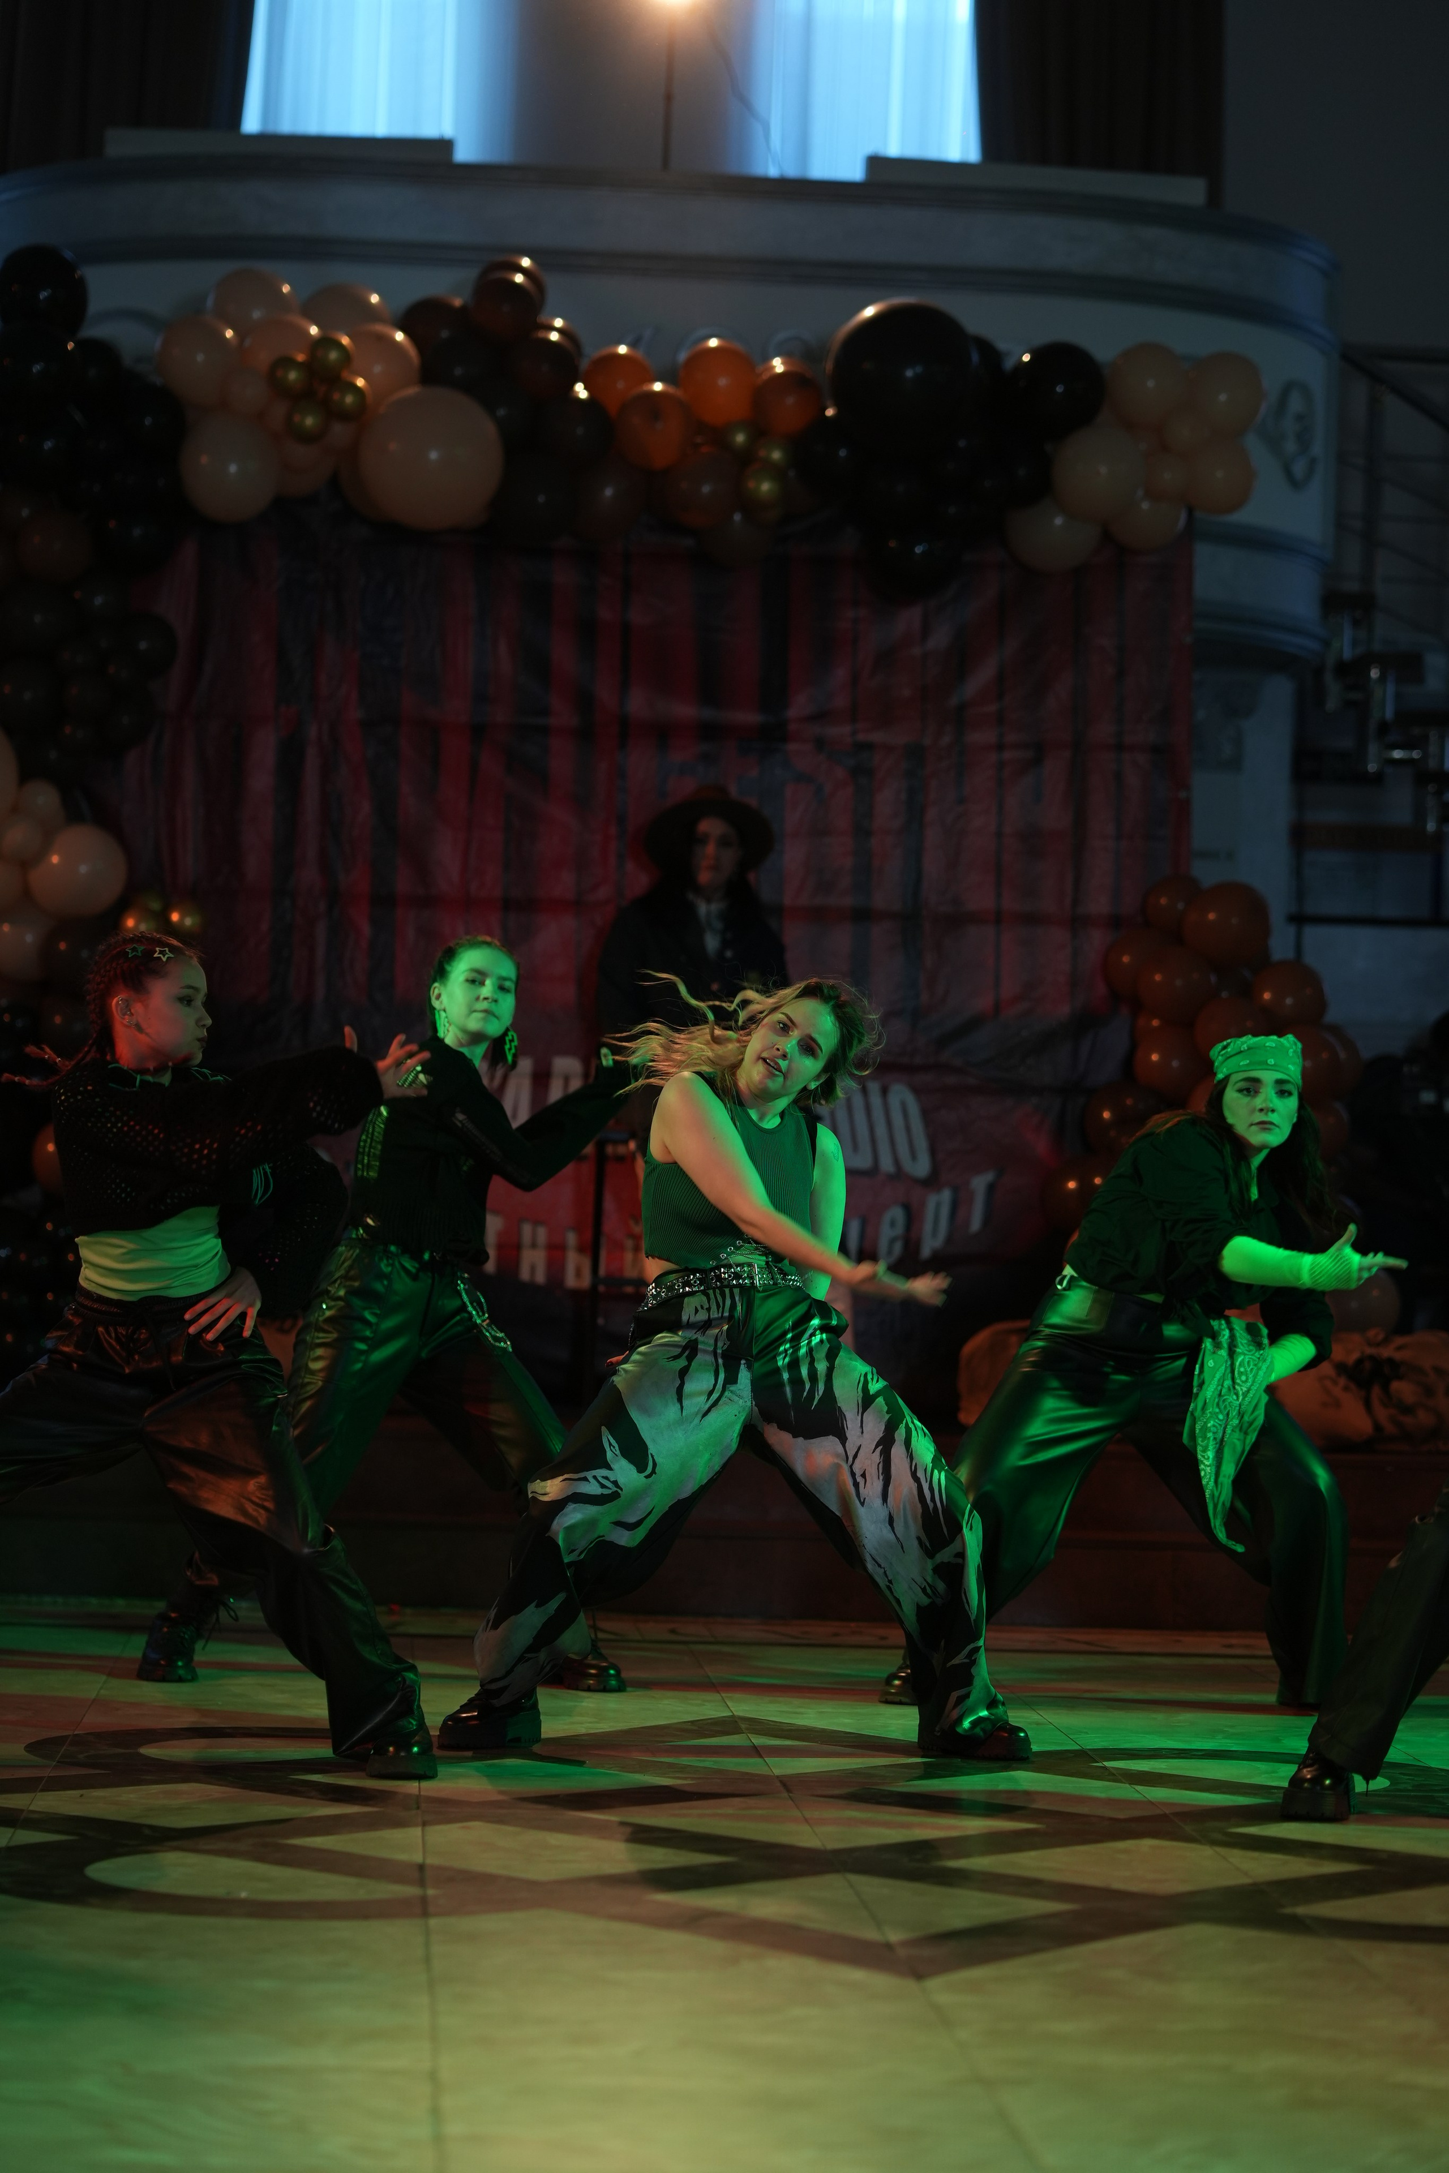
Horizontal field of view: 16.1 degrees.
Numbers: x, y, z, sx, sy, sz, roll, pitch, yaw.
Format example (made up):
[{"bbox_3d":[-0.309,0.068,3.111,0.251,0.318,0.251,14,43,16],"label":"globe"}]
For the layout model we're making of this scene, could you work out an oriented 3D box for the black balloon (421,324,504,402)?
[{"bbox_3d":[-0.714,-1.967,14.000,0.232,0.232,0.232,1,-1,0],"label":"black balloon"}]

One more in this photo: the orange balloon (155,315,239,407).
[{"bbox_3d":[-1.385,-1.903,13.450,0.223,0.240,0.223,2,-1,0],"label":"orange balloon"}]

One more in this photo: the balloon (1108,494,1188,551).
[{"bbox_3d":[1.128,-1.536,13.712,0.213,0.213,0.213,2,-1,-4],"label":"balloon"}]

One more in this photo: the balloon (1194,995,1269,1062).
[{"bbox_3d":[1.376,-0.136,13.900,0.216,0.216,0.216,1,-1,0],"label":"balloon"}]

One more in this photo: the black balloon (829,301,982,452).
[{"bbox_3d":[0.475,-1.873,13.526,0.407,0.403,0.407,2,-1,-4],"label":"black balloon"}]

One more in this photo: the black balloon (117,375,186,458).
[{"bbox_3d":[-1.504,-1.750,13.400,0.200,0.222,0.200,2,-1,0],"label":"black balloon"}]

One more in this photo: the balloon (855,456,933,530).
[{"bbox_3d":[0.434,-1.517,13.100,0.195,0.195,0.195,2,-1,-3],"label":"balloon"}]

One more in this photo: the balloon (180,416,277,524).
[{"bbox_3d":[-1.286,-1.611,13.350,0.265,0.292,0.265,2,-1,0],"label":"balloon"}]

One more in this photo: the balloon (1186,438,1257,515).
[{"bbox_3d":[1.272,-1.562,13.150,0.183,0.192,0.183,2,-1,-3],"label":"balloon"}]

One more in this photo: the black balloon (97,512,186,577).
[{"bbox_3d":[-1.585,-1.502,13.900,0.235,0.235,0.235,1,-1,0],"label":"black balloon"}]

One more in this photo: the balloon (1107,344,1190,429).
[{"bbox_3d":[1.156,-1.909,14.000,0.227,0.241,0.234,1,-1,0],"label":"balloon"}]

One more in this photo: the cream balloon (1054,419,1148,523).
[{"bbox_3d":[0.953,-1.561,13.050,0.233,0.252,0.233,2,-1,-3],"label":"cream balloon"}]

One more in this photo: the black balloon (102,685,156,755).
[{"bbox_3d":[-1.518,-0.933,13.050,0.161,0.174,0.161,2,-1,-3],"label":"black balloon"}]

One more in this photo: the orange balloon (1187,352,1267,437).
[{"bbox_3d":[1.341,-1.847,13.683,0.208,0.226,0.208,2,-1,-4],"label":"orange balloon"}]

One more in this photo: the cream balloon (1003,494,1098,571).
[{"bbox_3d":[0.846,-1.446,13.200,0.244,0.244,0.244,2,-1,-3],"label":"cream balloon"}]

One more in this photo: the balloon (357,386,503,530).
[{"bbox_3d":[-0.774,-1.648,13.439,0.383,0.382,0.383,2,-1,-4],"label":"balloon"}]

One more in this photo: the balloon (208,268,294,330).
[{"bbox_3d":[-1.247,-2.047,13.550,0.233,0.242,0.233,2,-1,0],"label":"balloon"}]

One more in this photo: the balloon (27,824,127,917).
[{"bbox_3d":[-1.749,-0.582,13.850,0.266,0.252,0.259,1,-1,0],"label":"balloon"}]

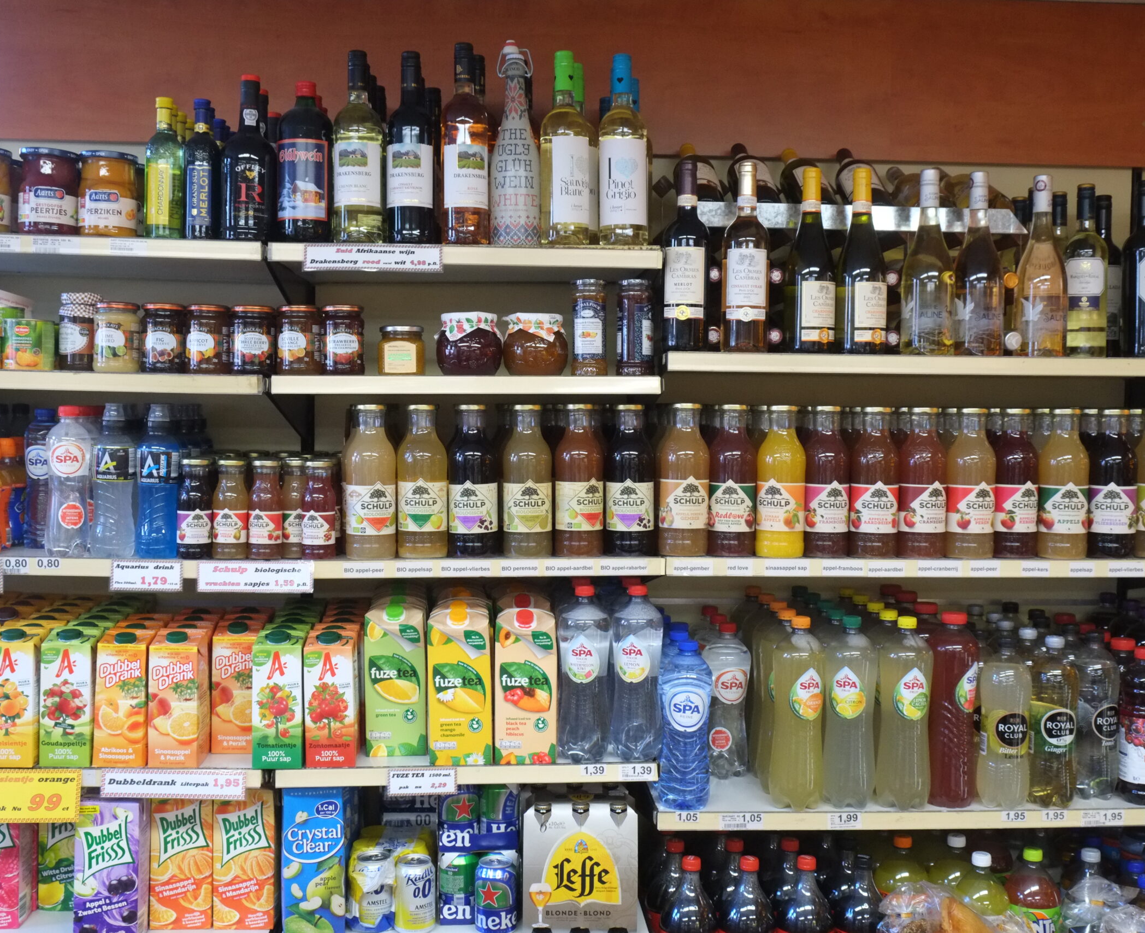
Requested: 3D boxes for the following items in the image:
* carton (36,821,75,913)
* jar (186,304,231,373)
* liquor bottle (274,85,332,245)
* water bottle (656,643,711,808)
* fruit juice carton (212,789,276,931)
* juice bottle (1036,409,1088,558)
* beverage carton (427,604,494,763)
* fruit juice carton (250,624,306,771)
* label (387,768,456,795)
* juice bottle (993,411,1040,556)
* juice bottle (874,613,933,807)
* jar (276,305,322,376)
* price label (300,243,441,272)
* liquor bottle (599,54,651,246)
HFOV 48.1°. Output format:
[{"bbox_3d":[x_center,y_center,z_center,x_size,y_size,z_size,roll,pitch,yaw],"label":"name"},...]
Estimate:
[{"bbox_3d":[-0.851,0.627,2.192,0.101,0.240,0.067,0,4,-3],"label":"carton"},{"bbox_3d":[-0.580,-0.202,2.044,0.068,0.107,0.068,0,3,0],"label":"jar"},{"bbox_3d":[-0.425,-0.483,2.033,0.087,0.244,0.087,0,3,-12],"label":"liquor bottle"},{"bbox_3d":[0.190,0.428,2.147,0.087,0.272,0.087,0,4,-3],"label":"water bottle"},{"bbox_3d":[-0.530,0.628,2.092,0.096,0.231,0.070,0,3,-3],"label":"fruit juice carton"},{"bbox_3d":[0.823,0.027,2.145,0.077,0.248,0.077,1,3,4],"label":"juice bottle"},{"bbox_3d":[-0.178,0.351,2.067,0.099,0.245,0.072,0,3,-4],"label":"beverage carton"},{"bbox_3d":[-0.473,0.375,2.079,0.078,0.215,0.068,0,3,-3],"label":"fruit juice carton"},{"bbox_3d":[-0.236,0.498,2.025,0.109,0.044,0.004,0,3,-4],"label":"label"},{"bbox_3d":[0.743,0.026,2.145,0.079,0.244,0.079,0,3,-12],"label":"juice bottle"},{"bbox_3d":[0.558,0.412,2.156,0.086,0.317,0.086,0,3,-4],"label":"juice bottle"},{"bbox_3d":[-0.441,-0.202,2.069,0.071,0.112,0.071,0,4,-3],"label":"jar"},{"bbox_3d":[-0.312,-0.326,2.009,0.218,0.041,0.004,0,4,-3],"label":"price label"},{"bbox_3d":[0.083,-0.507,2.056,0.078,0.295,0.078,0,3,0],"label":"liquor bottle"}]

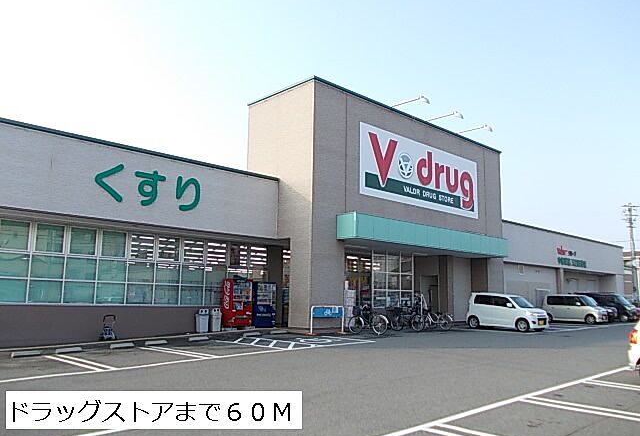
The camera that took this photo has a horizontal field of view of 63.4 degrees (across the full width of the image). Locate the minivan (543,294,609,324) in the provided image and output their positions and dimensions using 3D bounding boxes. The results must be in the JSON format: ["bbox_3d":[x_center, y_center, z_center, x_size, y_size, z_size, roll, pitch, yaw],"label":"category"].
[{"bbox_3d":[15.305,5.471,31.173,1.475,1.630,3.395,9,-12,-44],"label":"minivan"}]

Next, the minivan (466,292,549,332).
[{"bbox_3d":[8.597,4.276,23.681,1.475,1.640,3.395,9,-12,-44],"label":"minivan"}]

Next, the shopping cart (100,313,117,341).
[{"bbox_3d":[-6.889,3.564,16.858,0.430,0.830,0.450,9,-12,-44],"label":"shopping cart"}]

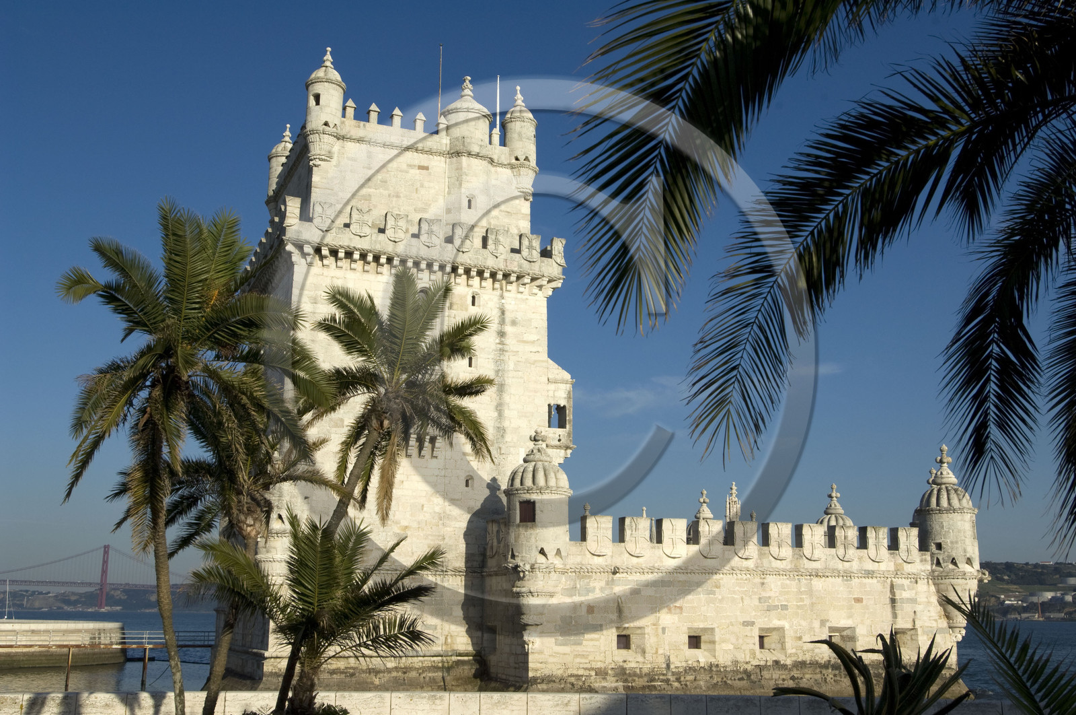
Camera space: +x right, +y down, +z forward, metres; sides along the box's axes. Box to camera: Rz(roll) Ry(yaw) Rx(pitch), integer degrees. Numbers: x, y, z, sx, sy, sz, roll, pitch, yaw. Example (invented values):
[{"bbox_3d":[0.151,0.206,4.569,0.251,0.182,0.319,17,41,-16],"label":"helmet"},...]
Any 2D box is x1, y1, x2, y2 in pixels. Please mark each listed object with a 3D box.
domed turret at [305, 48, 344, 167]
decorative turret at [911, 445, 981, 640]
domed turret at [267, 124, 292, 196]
[{"bbox_3d":[-10.077,-11.744,52.288,1.880,6.370,1.880,6,-14,-24],"label":"domed turret"},{"bbox_3d":[19.466,8.638,52.032,2.998,9.088,2.998,4,-14,-16],"label":"decorative turret"},{"bbox_3d":[-13.873,-10.711,60.798,1.854,4.517,1.854,6,-14,-23],"label":"domed turret"}]

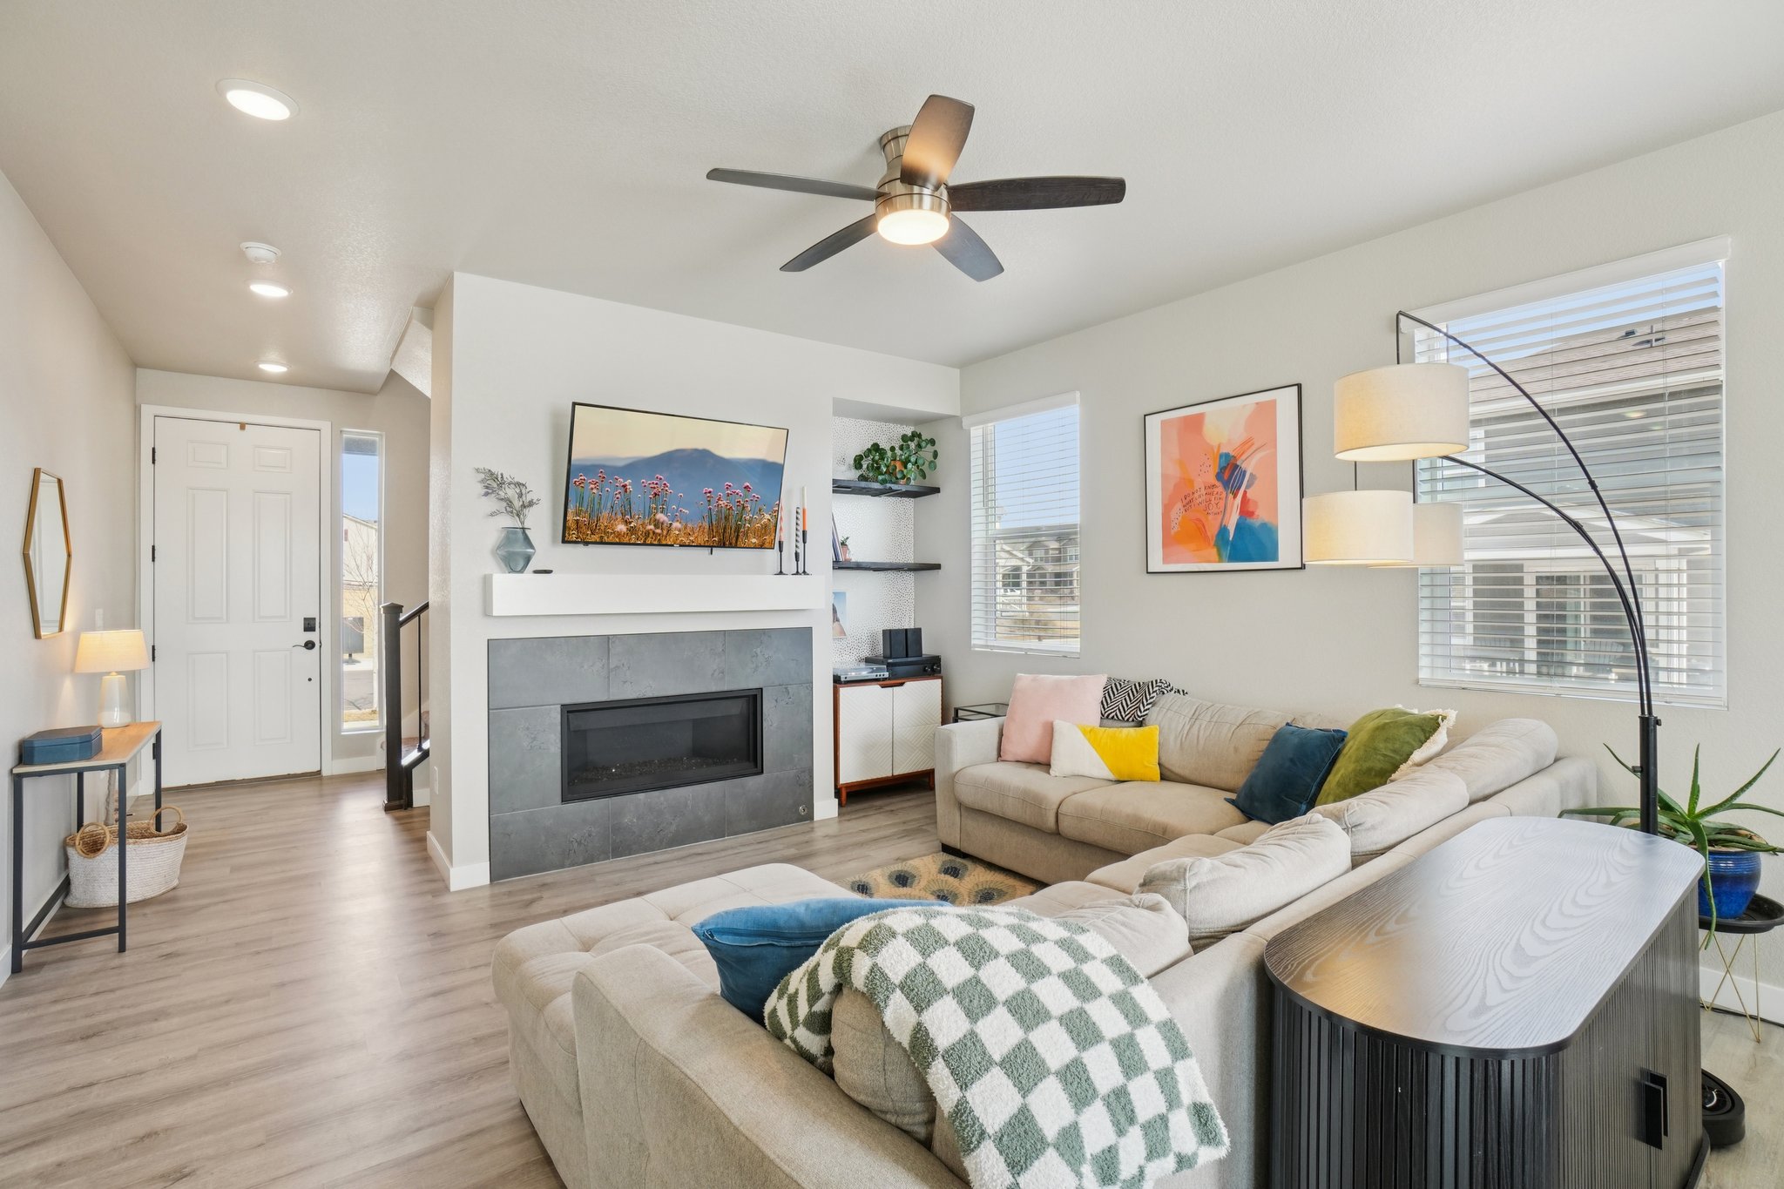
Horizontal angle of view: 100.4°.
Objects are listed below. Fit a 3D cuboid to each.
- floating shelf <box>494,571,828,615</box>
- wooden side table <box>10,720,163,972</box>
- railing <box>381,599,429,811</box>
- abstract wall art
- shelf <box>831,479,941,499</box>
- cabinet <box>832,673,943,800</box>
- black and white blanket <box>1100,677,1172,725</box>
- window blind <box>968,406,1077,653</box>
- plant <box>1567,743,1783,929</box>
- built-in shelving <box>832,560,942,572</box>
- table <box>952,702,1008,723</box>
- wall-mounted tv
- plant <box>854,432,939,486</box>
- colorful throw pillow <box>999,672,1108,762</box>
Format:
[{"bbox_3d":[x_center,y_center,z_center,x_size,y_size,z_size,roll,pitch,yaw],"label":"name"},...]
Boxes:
[{"bbox_3d":[-1.138,-0.005,3.866,1.685,0.192,0.187,0,0,-34],"label":"floating shelf"},{"bbox_3d":[-3.467,1.011,3.261,0.296,0.728,1.217,0,0,-39],"label":"wooden side table"},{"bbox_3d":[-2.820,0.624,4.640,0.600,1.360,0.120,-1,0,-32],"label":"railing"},{"bbox_3d":[1.584,-0.525,3.610,0.031,0.839,0.785,0,0,-40],"label":"abstract wall art"},{"bbox_3d":[-0.113,-0.720,4.963,0.884,0.044,0.260,0,0,-34],"label":"shelf"},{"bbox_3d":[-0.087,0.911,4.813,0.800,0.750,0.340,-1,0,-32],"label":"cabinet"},{"bbox_3d":[1.165,0.502,3.520,0.220,0.230,0.400,-1,1,-38],"label":"black and white blanket"},{"bbox_3d":[0.796,-0.379,4.569,0.068,1.487,0.863,0,0,-40],"label":"window blind"},{"bbox_3d":[2.380,0.710,2.200,0.420,0.500,0.520,-1,0,-41],"label":"plant"},{"bbox_3d":[-0.113,-0.187,4.968,0.884,0.044,0.260,0,0,-34],"label":"built-in shelving"},{"bbox_3d":[0.647,0.975,4.270,0.370,0.620,0.420,-1,0,-37],"label":"table"},{"bbox_3d":[-1.025,-0.551,3.690,1.100,0.630,0.060,-1,16,-37],"label":"wall-mounted tv"},{"bbox_3d":[0.022,-0.877,4.773,0.520,0.350,0.330,-1,0,-32],"label":"plant"},{"bbox_3d":[0.810,0.625,3.700,0.480,0.470,0.170,0,-16,25],"label":"colorful throw pillow"}]

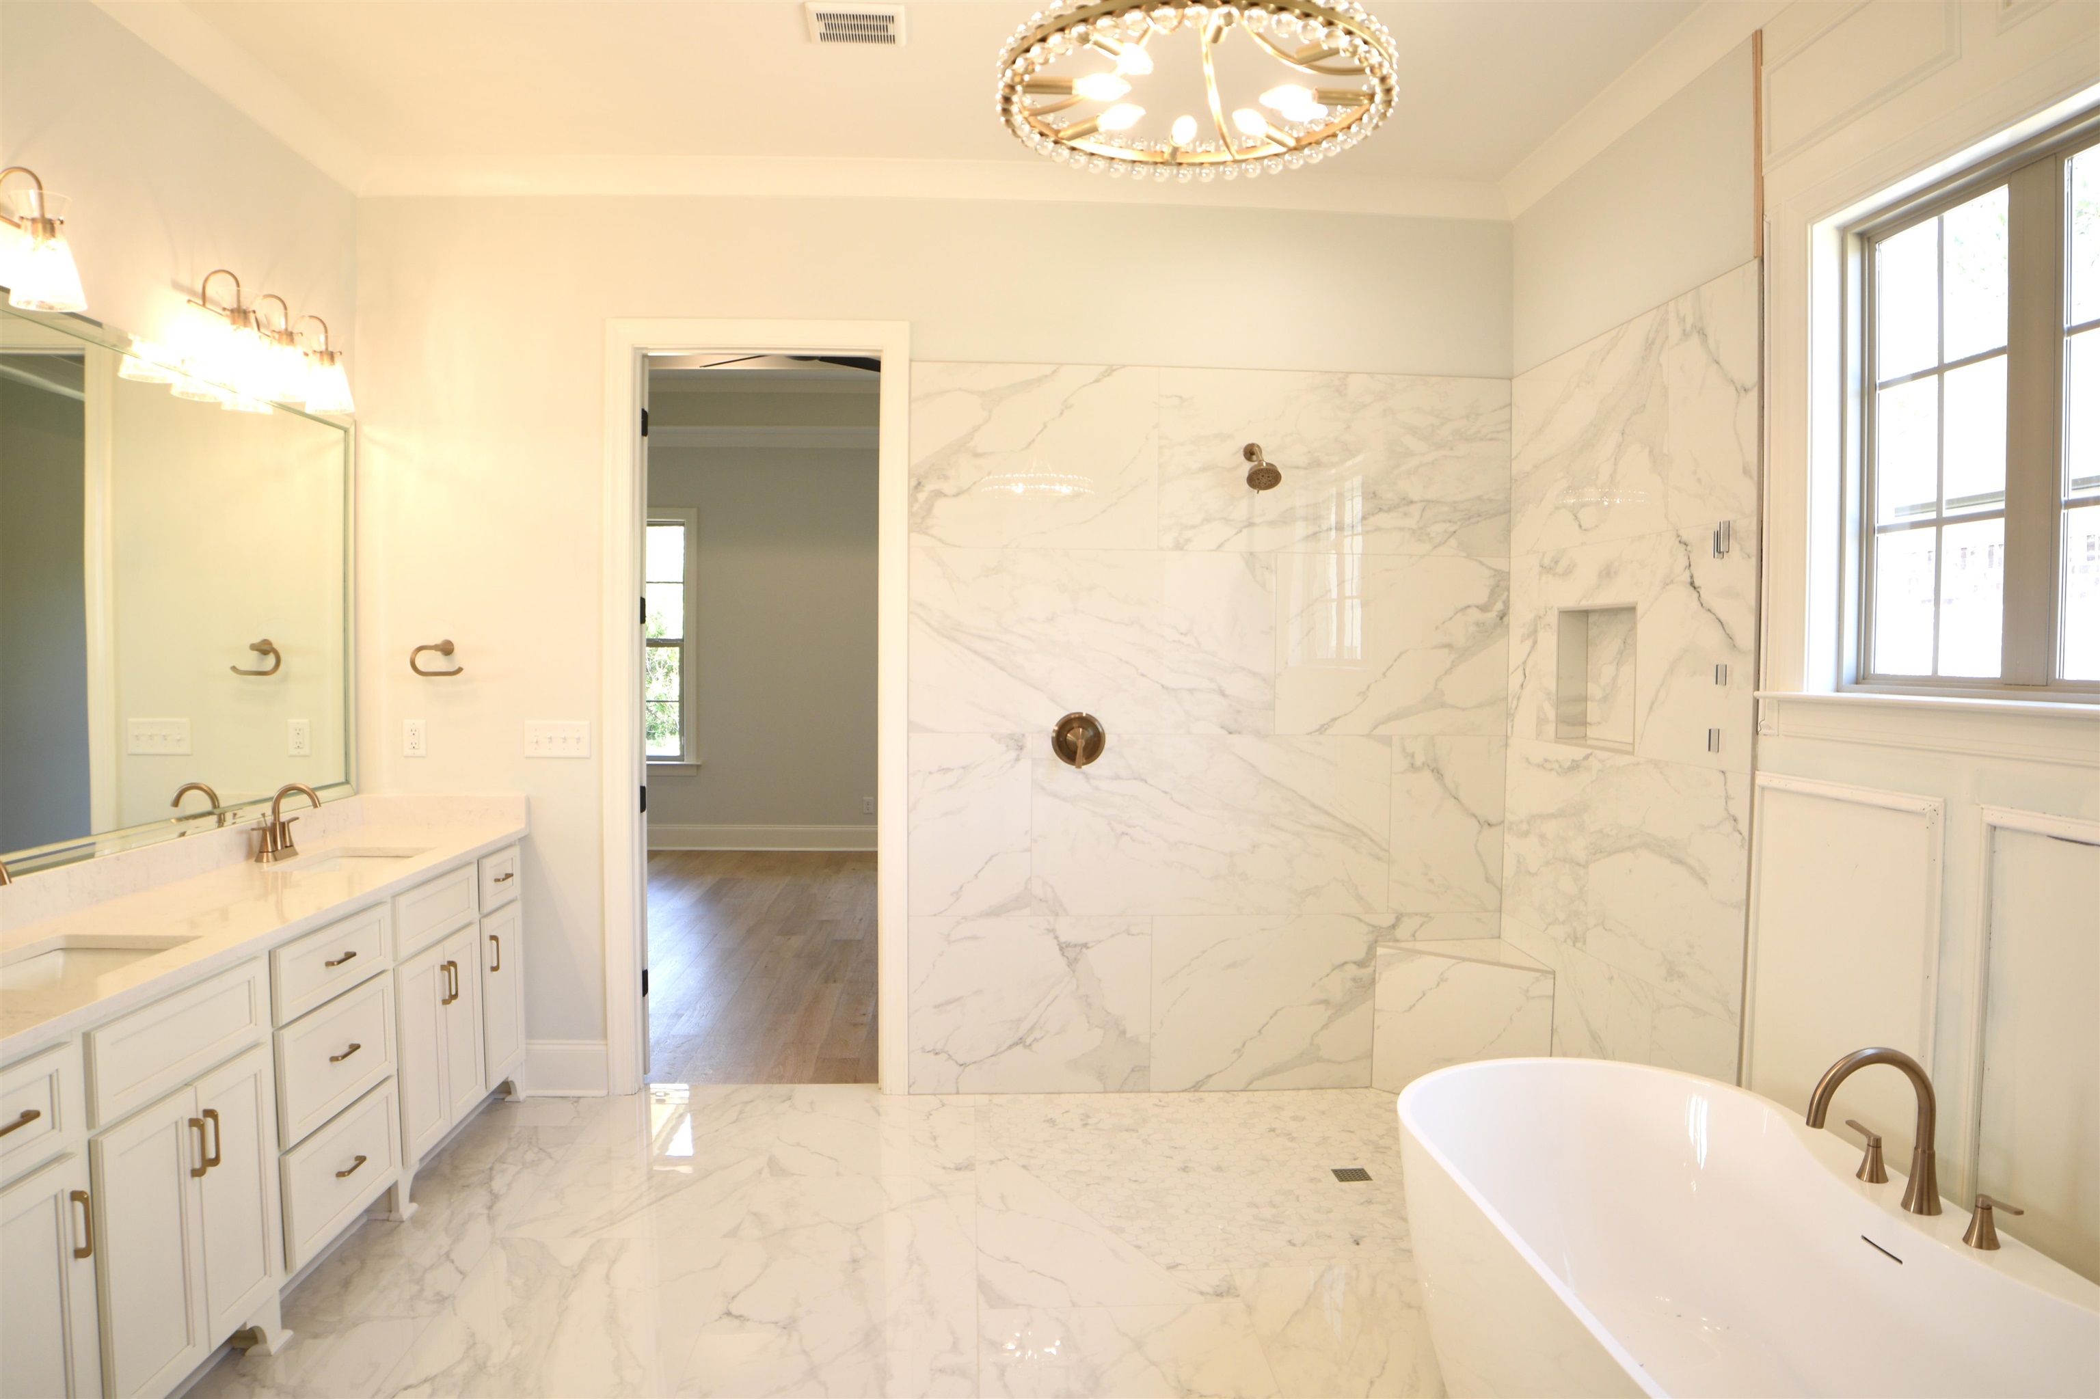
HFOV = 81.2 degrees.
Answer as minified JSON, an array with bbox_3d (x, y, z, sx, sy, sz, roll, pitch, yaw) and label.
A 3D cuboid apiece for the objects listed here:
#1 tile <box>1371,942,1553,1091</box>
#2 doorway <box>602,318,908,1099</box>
[{"bbox_3d":[1.337,1.091,3.990,0.590,0.504,0.012,2,2,40],"label":"tile"},{"bbox_3d":[-0.939,0.041,4.007,0.961,2.507,0.150,0,2,-4],"label":"doorway"}]

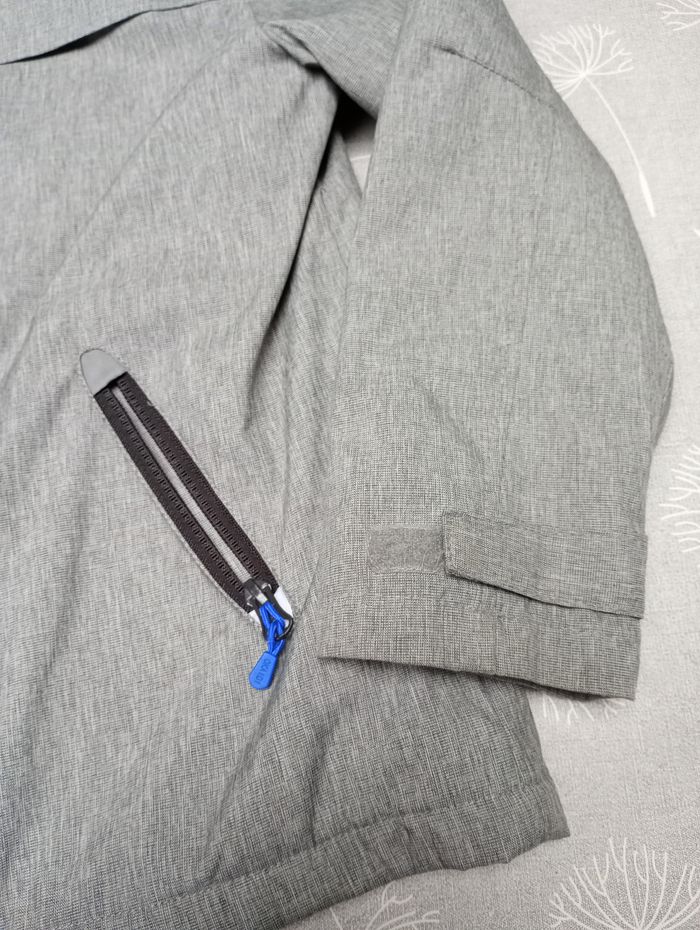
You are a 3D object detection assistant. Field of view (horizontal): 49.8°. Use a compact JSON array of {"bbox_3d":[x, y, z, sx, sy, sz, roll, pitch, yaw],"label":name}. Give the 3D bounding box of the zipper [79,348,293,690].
[{"bbox_3d":[-0.057,0.010,0.263,0.024,0.012,0.142,-30,75,-9],"label":"zipper"}]

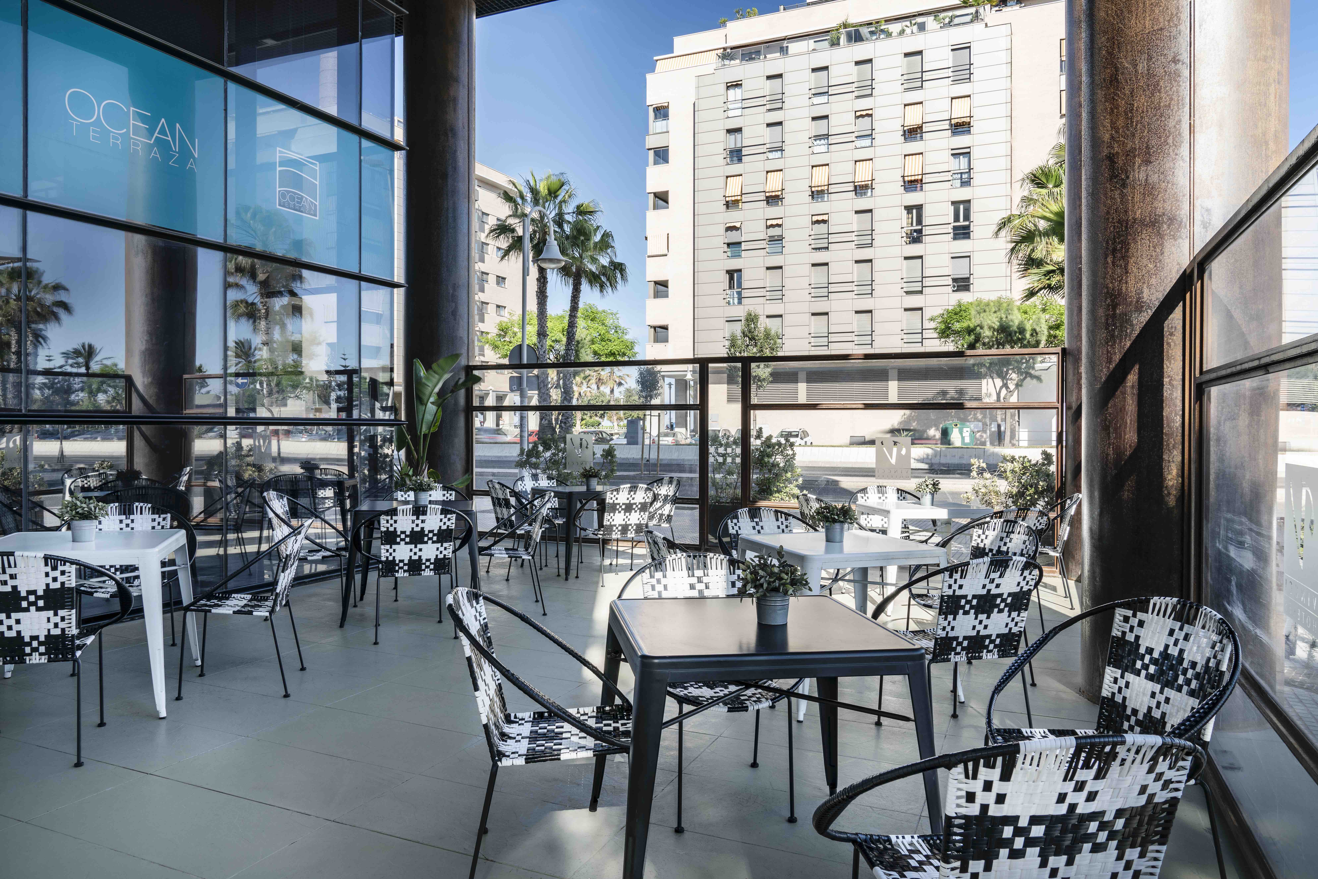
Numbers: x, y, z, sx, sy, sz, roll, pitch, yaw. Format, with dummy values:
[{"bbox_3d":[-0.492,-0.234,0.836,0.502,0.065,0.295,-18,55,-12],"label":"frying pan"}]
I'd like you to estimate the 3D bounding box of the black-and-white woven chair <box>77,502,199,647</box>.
[{"bbox_3d":[-3.140,0.842,5.149,0.782,0.888,0.690,0,1,-26],"label":"black-and-white woven chair"}]

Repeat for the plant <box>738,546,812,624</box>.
[{"bbox_3d":[0.355,0.452,2.739,0.228,0.239,0.223,0,1,0],"label":"plant"}]

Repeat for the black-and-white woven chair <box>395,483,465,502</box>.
[{"bbox_3d":[-1.904,0.821,7.162,0.765,0.865,0.650,0,1,-13],"label":"black-and-white woven chair"}]

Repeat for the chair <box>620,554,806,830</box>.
[{"bbox_3d":[0.200,0.875,3.267,0.765,0.865,0.650,0,1,-13],"label":"chair"}]

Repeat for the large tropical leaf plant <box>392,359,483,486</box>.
[{"bbox_3d":[-2.598,0.123,10.150,1.066,2.192,1.015,0,1,0],"label":"large tropical leaf plant"}]

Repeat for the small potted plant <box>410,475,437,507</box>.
[{"bbox_3d":[-1.705,0.370,6.332,0.212,0.217,0.212,0,1,0],"label":"small potted plant"}]

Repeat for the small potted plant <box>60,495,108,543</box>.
[{"bbox_3d":[-2.793,0.383,4.265,0.207,0.222,0.207,0,1,0],"label":"small potted plant"}]

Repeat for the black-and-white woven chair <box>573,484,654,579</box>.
[{"bbox_3d":[-0.375,0.806,7.704,0.742,0.858,0.601,0,1,-35],"label":"black-and-white woven chair"}]

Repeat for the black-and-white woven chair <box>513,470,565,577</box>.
[{"bbox_3d":[-1.097,0.798,8.921,0.782,0.888,0.690,0,1,-39],"label":"black-and-white woven chair"}]

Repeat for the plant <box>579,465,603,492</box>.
[{"bbox_3d":[-0.651,0.368,8.550,0.220,0.225,0.220,0,1,0],"label":"plant"}]

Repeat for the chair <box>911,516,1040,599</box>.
[{"bbox_3d":[1.714,0.866,4.870,0.690,0.888,0.782,0,1,-25],"label":"chair"}]

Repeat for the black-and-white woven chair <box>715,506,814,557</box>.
[{"bbox_3d":[0.709,0.858,5.333,0.742,0.858,0.601,0,1,-21],"label":"black-and-white woven chair"}]

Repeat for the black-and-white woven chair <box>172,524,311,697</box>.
[{"bbox_3d":[-2.158,0.855,4.637,0.650,0.865,0.765,0,1,-13],"label":"black-and-white woven chair"}]

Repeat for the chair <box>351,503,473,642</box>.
[{"bbox_3d":[-1.631,0.839,5.846,0.782,0.888,0.690,0,1,-20],"label":"chair"}]

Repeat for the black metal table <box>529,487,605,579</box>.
[{"bbox_3d":[-0.677,0.843,8.272,0.853,0.758,0.853,0,1,-33],"label":"black metal table"}]

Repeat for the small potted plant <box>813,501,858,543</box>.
[{"bbox_3d":[0.926,0.432,4.606,0.220,0.206,0.220,0,1,0],"label":"small potted plant"}]

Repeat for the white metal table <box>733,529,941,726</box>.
[{"bbox_3d":[0.917,0.922,4.612,0.853,0.758,0.853,0,1,-20],"label":"white metal table"}]

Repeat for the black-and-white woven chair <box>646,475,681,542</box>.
[{"bbox_3d":[-0.124,0.802,8.682,0.650,0.865,0.765,0,1,-32],"label":"black-and-white woven chair"}]

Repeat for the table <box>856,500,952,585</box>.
[{"bbox_3d":[2.044,0.900,6.907,0.842,0.766,0.842,0,1,-9],"label":"table"}]

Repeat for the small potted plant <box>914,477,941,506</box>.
[{"bbox_3d":[2.091,0.402,6.841,0.210,0.210,0.210,0,1,0],"label":"small potted plant"}]

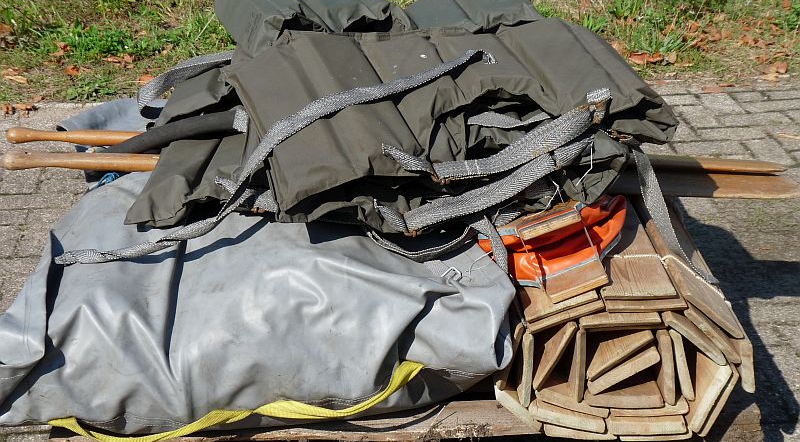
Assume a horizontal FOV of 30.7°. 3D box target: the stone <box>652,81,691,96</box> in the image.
[{"bbox_3d":[0.805,-0.381,4.594,0.204,0.070,0.100,-3,24,-6],"label":"stone"}]

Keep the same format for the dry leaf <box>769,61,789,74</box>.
[{"bbox_3d":[1.222,-0.493,4.686,0.060,0.030,0.050,-3,24,-6],"label":"dry leaf"}]

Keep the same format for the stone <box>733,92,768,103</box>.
[{"bbox_3d":[1.080,-0.354,4.531,0.100,0.070,0.090,-3,24,-6],"label":"stone"}]

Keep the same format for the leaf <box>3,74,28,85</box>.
[{"bbox_3d":[-1.215,-0.447,4.602,0.085,0.025,0.060,-3,24,-6],"label":"leaf"}]

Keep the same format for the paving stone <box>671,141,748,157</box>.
[{"bbox_3d":[0.870,-0.175,4.120,0.204,0.070,0.100,-3,24,-6],"label":"paving stone"}]

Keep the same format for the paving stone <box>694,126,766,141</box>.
[{"bbox_3d":[0.962,-0.221,4.226,0.204,0.070,0.100,-3,24,-6],"label":"paving stone"}]

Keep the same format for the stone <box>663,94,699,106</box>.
[{"bbox_3d":[0.822,-0.340,4.499,0.204,0.070,0.100,-3,24,-6],"label":"stone"}]

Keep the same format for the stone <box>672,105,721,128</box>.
[{"bbox_3d":[0.892,-0.281,4.362,0.100,0.070,0.204,-3,24,-6],"label":"stone"}]

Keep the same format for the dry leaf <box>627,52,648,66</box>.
[{"bbox_3d":[0.782,-0.531,4.776,0.073,0.032,0.055,-3,24,-6],"label":"dry leaf"}]

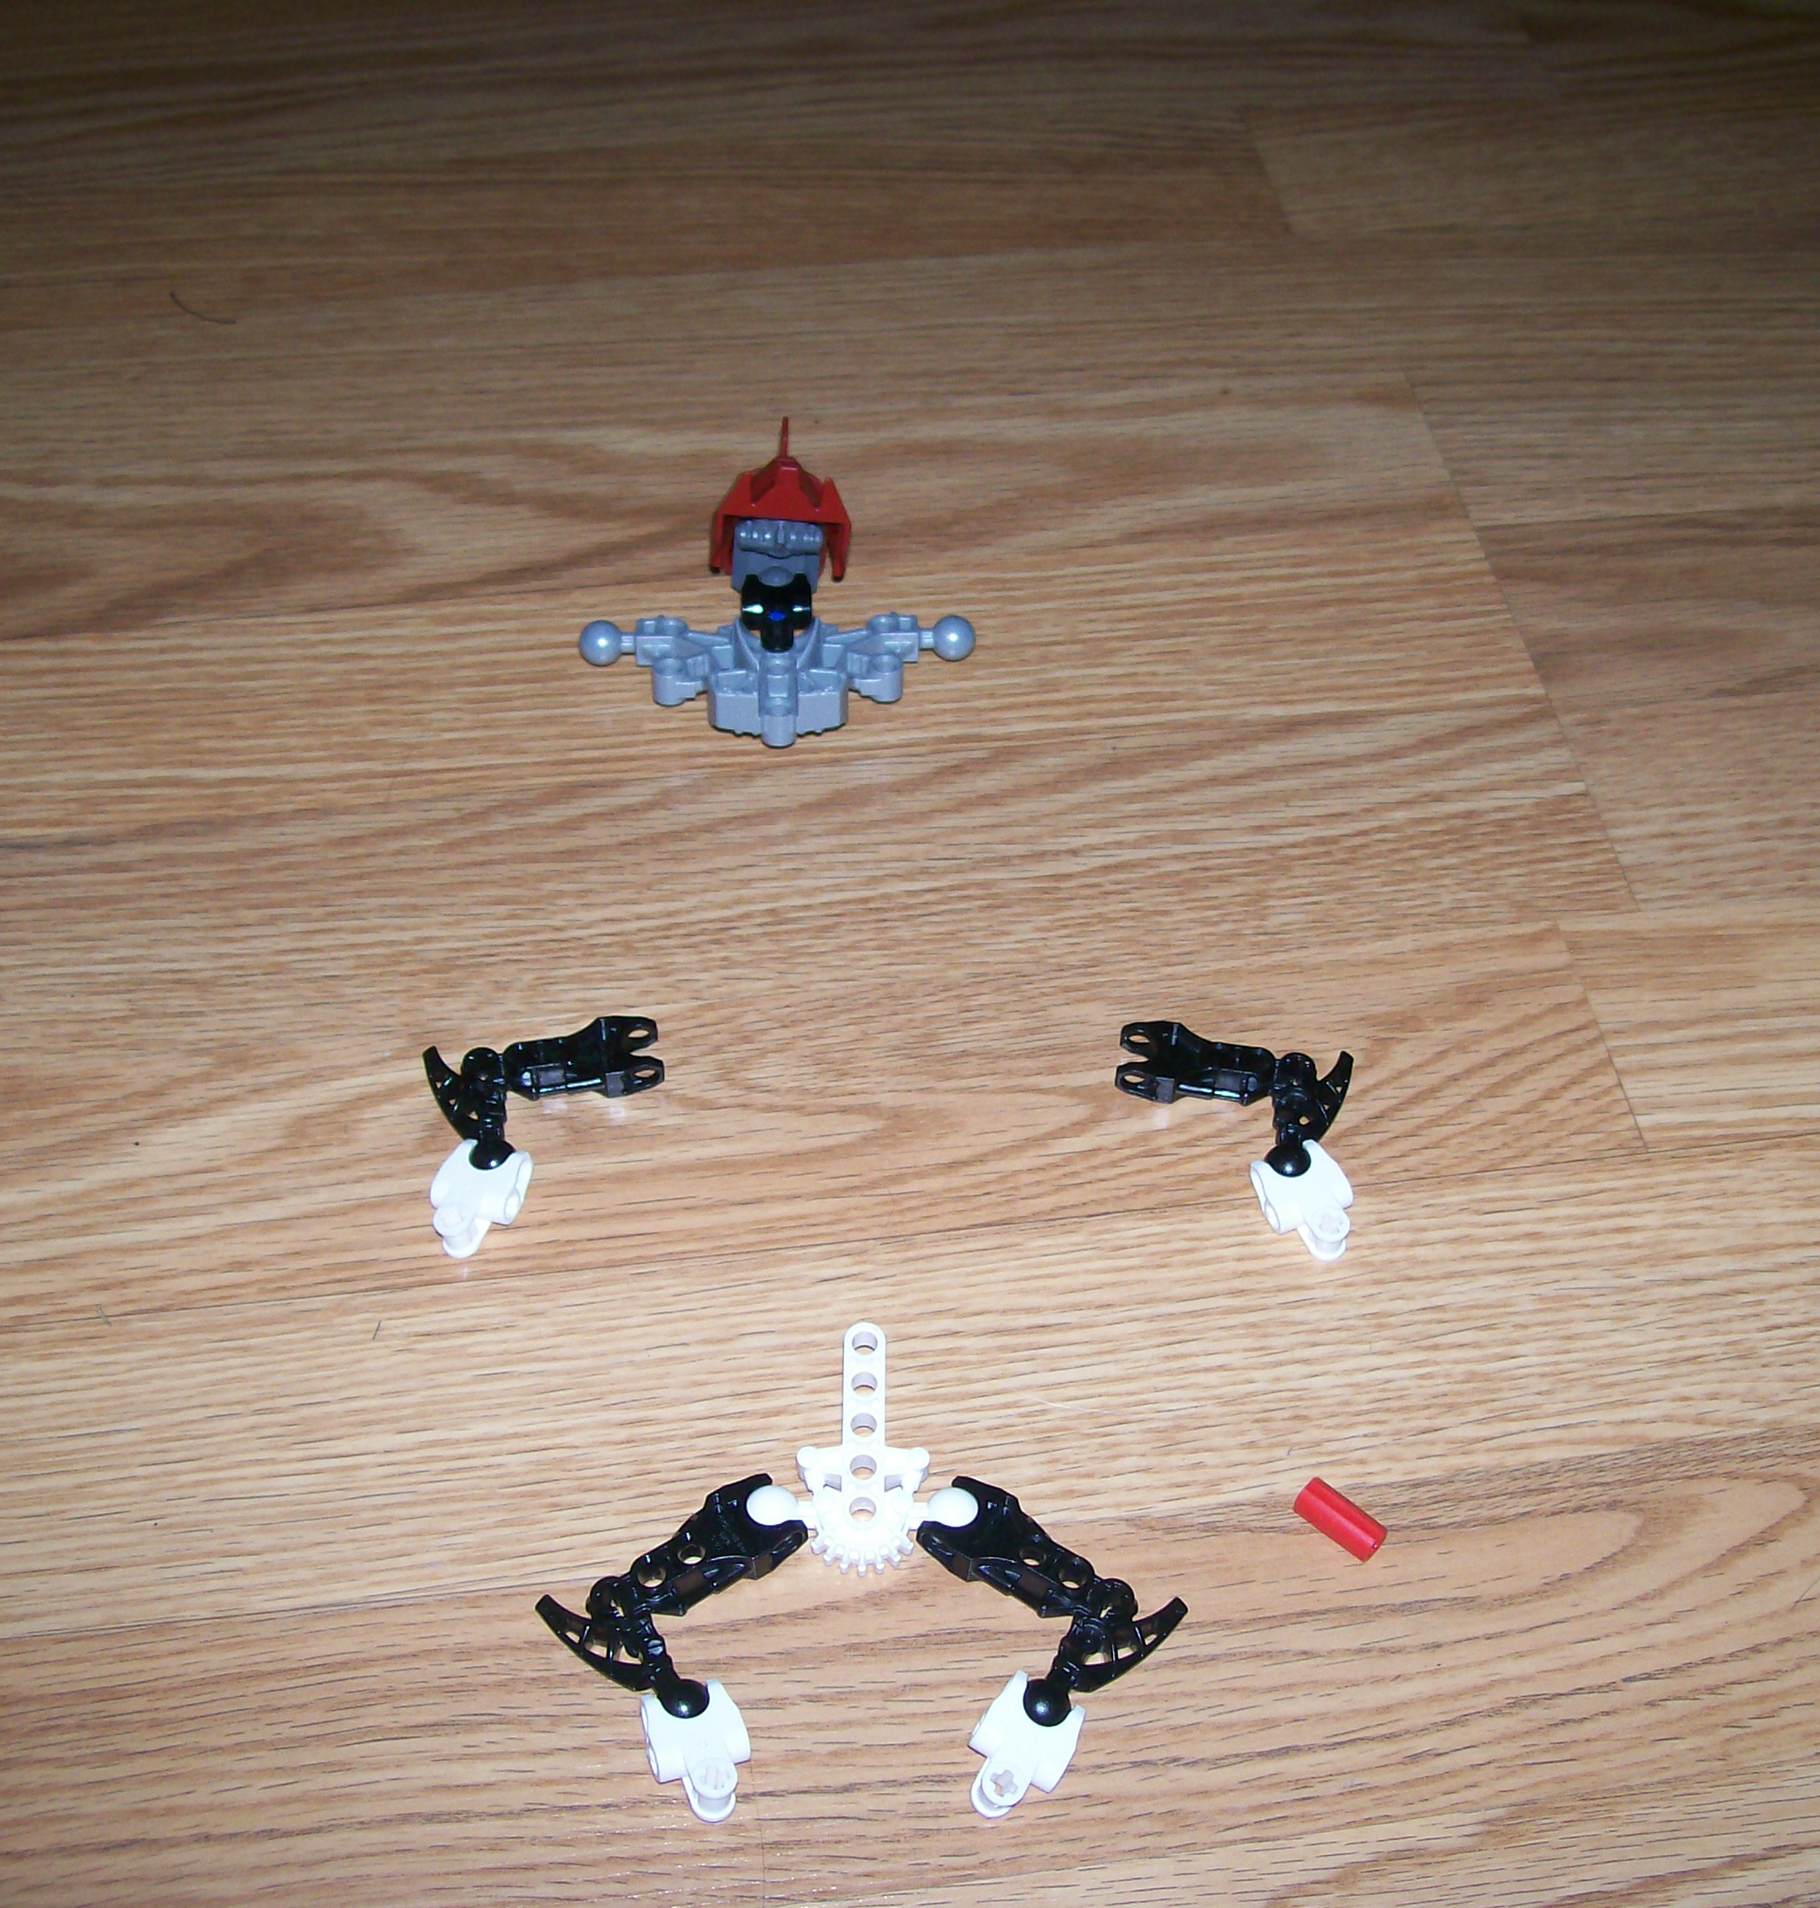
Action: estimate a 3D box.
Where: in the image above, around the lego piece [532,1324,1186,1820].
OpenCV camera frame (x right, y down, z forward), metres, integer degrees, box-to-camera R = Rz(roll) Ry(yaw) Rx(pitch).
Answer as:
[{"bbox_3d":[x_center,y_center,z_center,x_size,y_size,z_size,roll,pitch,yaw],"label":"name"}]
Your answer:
[{"bbox_3d":[-0.009,0.107,0.470,0.116,0.018,0.092,0,49,-2],"label":"lego piece"}]

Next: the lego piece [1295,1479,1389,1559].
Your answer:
[{"bbox_3d":[0.079,0.103,0.482,0.016,0.007,0.007,35,56,25],"label":"lego piece"}]

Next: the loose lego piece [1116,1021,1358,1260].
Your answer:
[{"bbox_3d":[0.066,0.036,0.536,0.049,0.016,0.049,6,49,3],"label":"loose lego piece"}]

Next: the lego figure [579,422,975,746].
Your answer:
[{"bbox_3d":[-0.033,-0.095,0.638,0.093,0.029,0.099,-1,49,-3],"label":"lego figure"}]

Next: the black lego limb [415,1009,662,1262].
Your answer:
[{"bbox_3d":[-0.073,0.035,0.532,0.050,0.016,0.050,-5,49,-6],"label":"black lego limb"}]

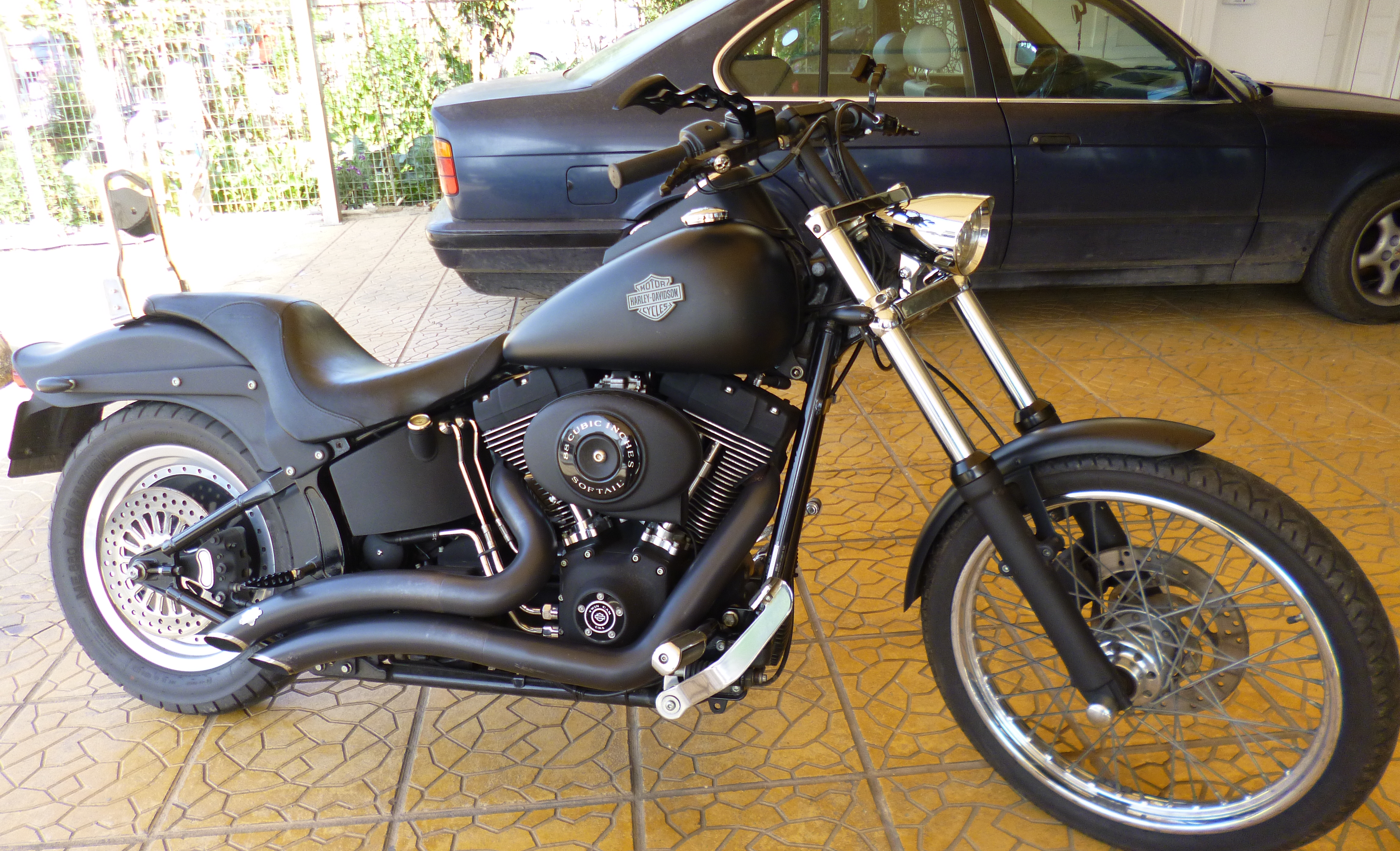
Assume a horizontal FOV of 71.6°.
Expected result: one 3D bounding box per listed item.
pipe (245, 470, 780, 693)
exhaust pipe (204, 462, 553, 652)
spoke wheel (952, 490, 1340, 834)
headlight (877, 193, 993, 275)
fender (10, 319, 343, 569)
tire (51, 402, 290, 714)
[{"bbox_3d":[-0.321,0.235,1.566,0.880,0.400,0.170,4,5,14],"label":"pipe"},{"bbox_3d":[-0.540,0.220,1.615,0.630,0.350,0.160,4,5,14],"label":"exhaust pipe"},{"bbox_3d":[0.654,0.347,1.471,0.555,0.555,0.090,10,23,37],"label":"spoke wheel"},{"bbox_3d":[0.355,-0.295,1.476,0.190,0.125,0.125,15,26,36],"label":"headlight"},{"bbox_3d":[-1.026,0.012,1.910,0.820,0.450,0.220,4,5,14],"label":"fender"},{"bbox_3d":[-0.994,0.254,1.918,0.645,0.645,0.165,4,5,14],"label":"tire"}]

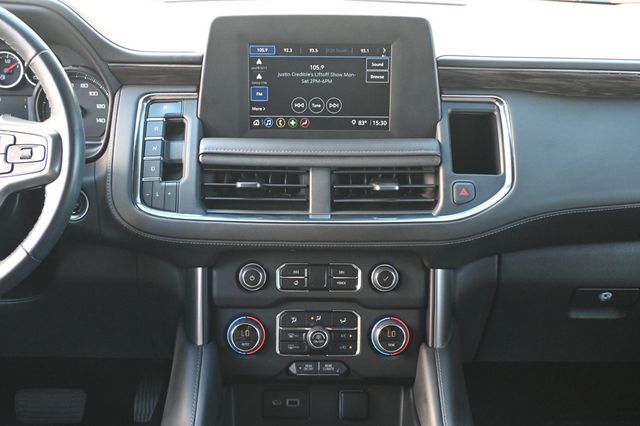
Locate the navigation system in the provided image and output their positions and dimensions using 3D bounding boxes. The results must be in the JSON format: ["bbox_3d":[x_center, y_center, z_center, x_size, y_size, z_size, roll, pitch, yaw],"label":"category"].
[{"bbox_3d":[0.001,-0.156,1.082,0.175,0.106,0.018,0,10,0],"label":"navigation system"}]

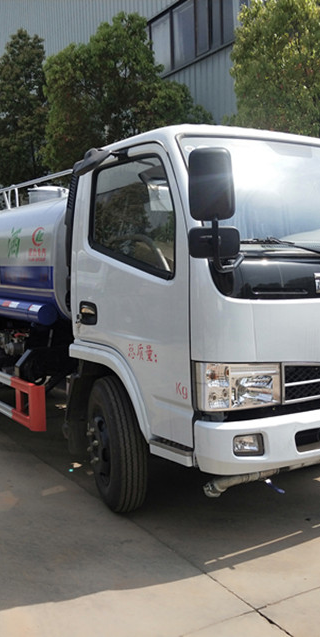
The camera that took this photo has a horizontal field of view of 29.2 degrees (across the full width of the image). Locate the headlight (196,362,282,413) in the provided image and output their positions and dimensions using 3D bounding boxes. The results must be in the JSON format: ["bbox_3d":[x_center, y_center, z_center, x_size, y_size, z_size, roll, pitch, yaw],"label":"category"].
[{"bbox_3d":[0.398,0.331,3.052,0.455,0.225,0.170,-4,6,-33],"label":"headlight"}]

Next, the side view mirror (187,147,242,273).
[{"bbox_3d":[0.248,-0.487,2.740,0.235,0.540,0.150,-3,6,-22],"label":"side view mirror"}]

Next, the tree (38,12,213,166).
[{"bbox_3d":[-0.833,-3.376,14.312,3.900,7.220,3.800,-1,5,-3],"label":"tree"}]

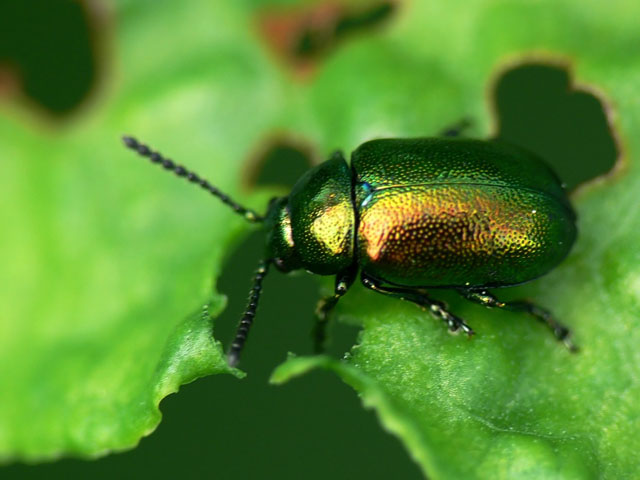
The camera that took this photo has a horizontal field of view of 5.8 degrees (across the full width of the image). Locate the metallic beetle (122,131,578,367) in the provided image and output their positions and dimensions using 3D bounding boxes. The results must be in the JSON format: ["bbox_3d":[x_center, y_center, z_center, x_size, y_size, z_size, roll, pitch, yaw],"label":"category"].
[{"bbox_3d":[0.001,0.000,0.118,0.008,0.002,0.005,-2,59,0],"label":"metallic beetle"}]

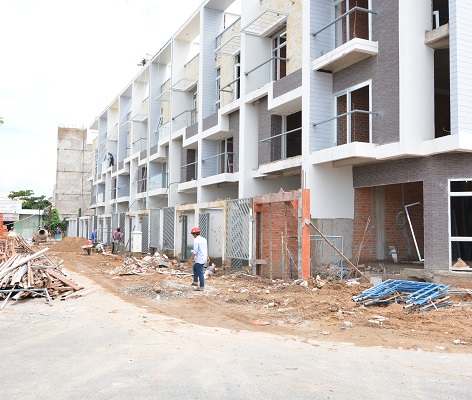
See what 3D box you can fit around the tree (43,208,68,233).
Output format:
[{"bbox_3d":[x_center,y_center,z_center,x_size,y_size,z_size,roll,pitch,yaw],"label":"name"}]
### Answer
[{"bbox_3d":[-26.566,3.419,74.000,3.600,4.400,3.400,2,-4,-26],"label":"tree"}]

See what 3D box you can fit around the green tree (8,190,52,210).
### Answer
[{"bbox_3d":[-35.346,2.322,86.000,7.600,7.400,7.200,2,-4,-26],"label":"green tree"}]

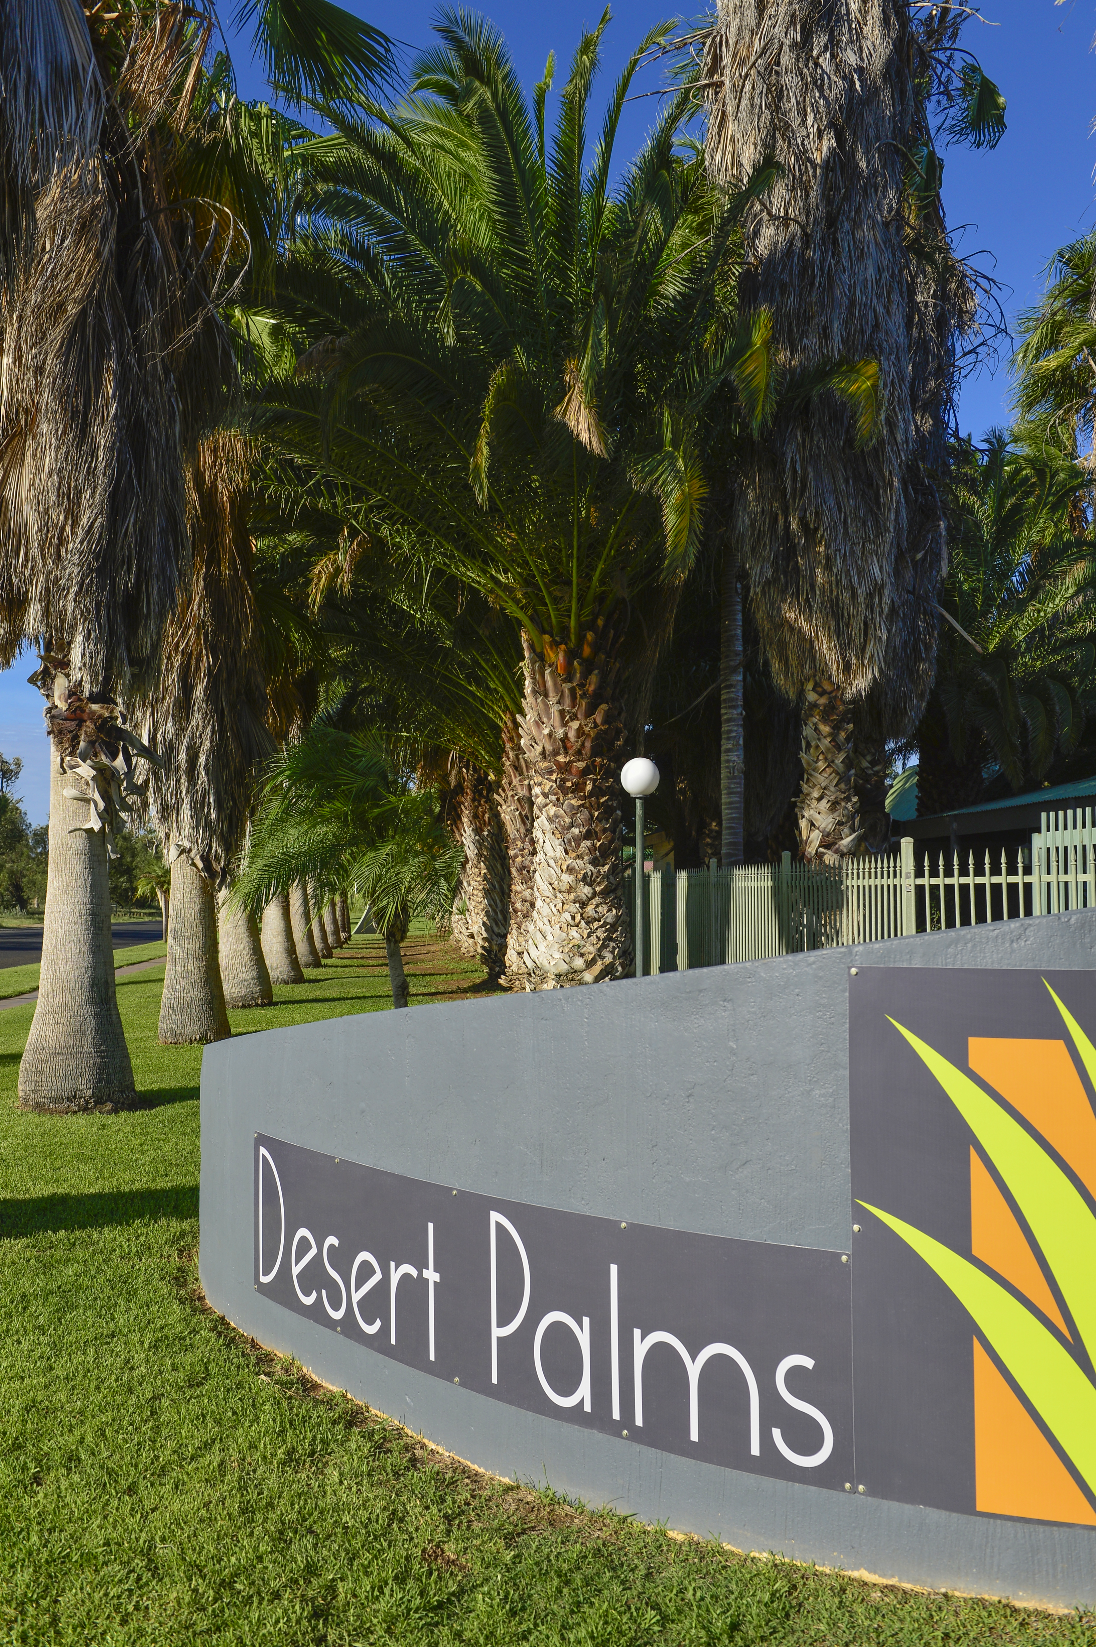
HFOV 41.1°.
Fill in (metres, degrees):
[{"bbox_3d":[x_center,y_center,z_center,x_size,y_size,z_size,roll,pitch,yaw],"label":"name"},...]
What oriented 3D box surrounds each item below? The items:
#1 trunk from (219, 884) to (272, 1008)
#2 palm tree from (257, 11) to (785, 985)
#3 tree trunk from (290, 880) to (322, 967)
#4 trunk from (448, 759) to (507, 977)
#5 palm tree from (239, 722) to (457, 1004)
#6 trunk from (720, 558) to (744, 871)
[{"bbox_3d":[-4.112,1.636,19.900,0.740,1.680,0.720,-1,-2,0],"label":"trunk"},{"bbox_3d":[-0.225,-3.511,16.500,6.200,11.240,6.000,-1,-2,0],"label":"palm tree"},{"bbox_3d":[-4.840,2.003,29.200,0.650,1.720,0.650,-1,-2,0],"label":"tree trunk"},{"bbox_3d":[-1.179,0.800,24.600,0.950,3.700,0.850,-1,-2,0],"label":"trunk"},{"bbox_3d":[-2.269,0.587,16.700,2.550,3.360,2.400,-1,-2,0],"label":"palm tree"},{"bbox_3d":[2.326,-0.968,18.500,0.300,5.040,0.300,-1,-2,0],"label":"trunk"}]

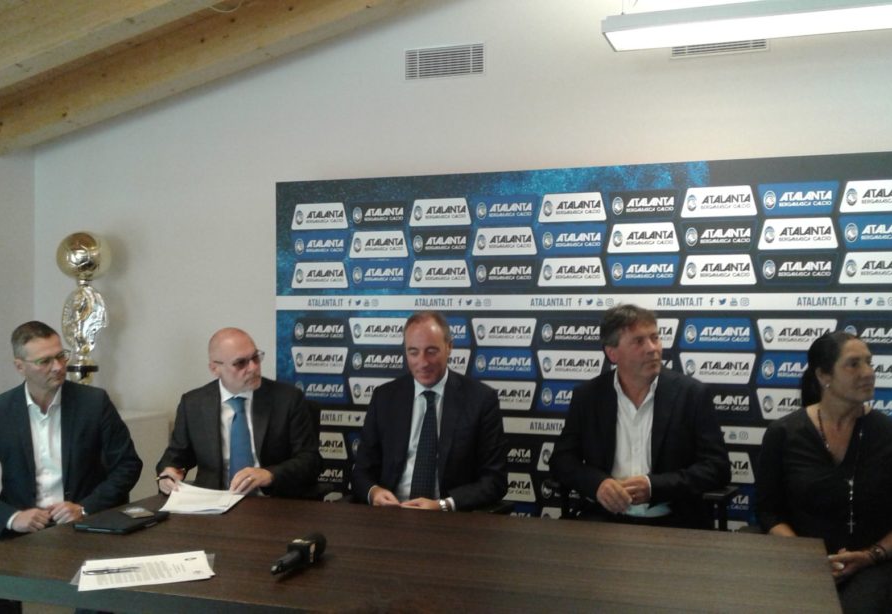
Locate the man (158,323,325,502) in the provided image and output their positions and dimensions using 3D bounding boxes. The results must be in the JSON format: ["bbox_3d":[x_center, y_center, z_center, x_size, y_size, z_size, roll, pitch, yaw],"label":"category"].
[{"bbox_3d":[-0.802,0.727,3.056,0.560,1.287,0.760,0,0,7],"label":"man"}]

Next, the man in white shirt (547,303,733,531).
[{"bbox_3d":[0.617,0.682,2.739,0.570,1.375,0.800,0,0,13],"label":"man in white shirt"}]

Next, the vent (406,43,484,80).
[{"bbox_3d":[-0.008,-1.177,4.089,0.403,0.155,0.030,0,0,18],"label":"vent"}]

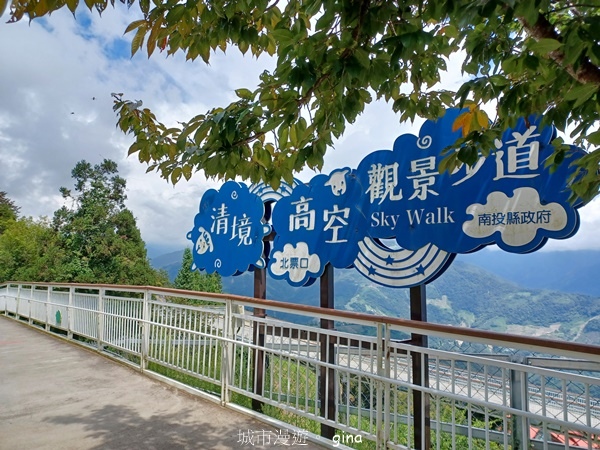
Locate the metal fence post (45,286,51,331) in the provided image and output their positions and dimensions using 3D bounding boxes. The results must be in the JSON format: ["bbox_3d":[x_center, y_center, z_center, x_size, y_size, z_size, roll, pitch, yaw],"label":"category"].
[{"bbox_3d":[-6.204,2.034,10.663,0.100,1.100,0.090,5,-7,-41],"label":"metal fence post"}]

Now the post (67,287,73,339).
[{"bbox_3d":[-4.841,1.841,9.118,0.100,1.100,0.090,5,-7,-41],"label":"post"}]

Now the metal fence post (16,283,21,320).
[{"bbox_3d":[-8.934,2.440,13.741,0.100,1.100,0.090,5,-7,-41],"label":"metal fence post"}]

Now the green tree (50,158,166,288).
[{"bbox_3d":[-8.618,0.247,19.500,5.100,6.500,4.800,0,-6,0],"label":"green tree"}]

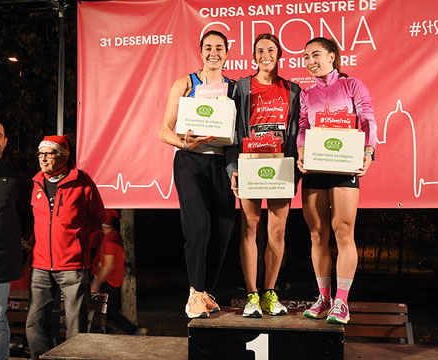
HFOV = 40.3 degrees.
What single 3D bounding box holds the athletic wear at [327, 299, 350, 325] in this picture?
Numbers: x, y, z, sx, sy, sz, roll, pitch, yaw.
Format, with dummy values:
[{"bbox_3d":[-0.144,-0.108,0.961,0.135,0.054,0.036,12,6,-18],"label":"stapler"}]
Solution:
[{"bbox_3d":[0.663,0.721,3.324,0.100,0.120,0.270,-2,-5,25],"label":"athletic wear"}]

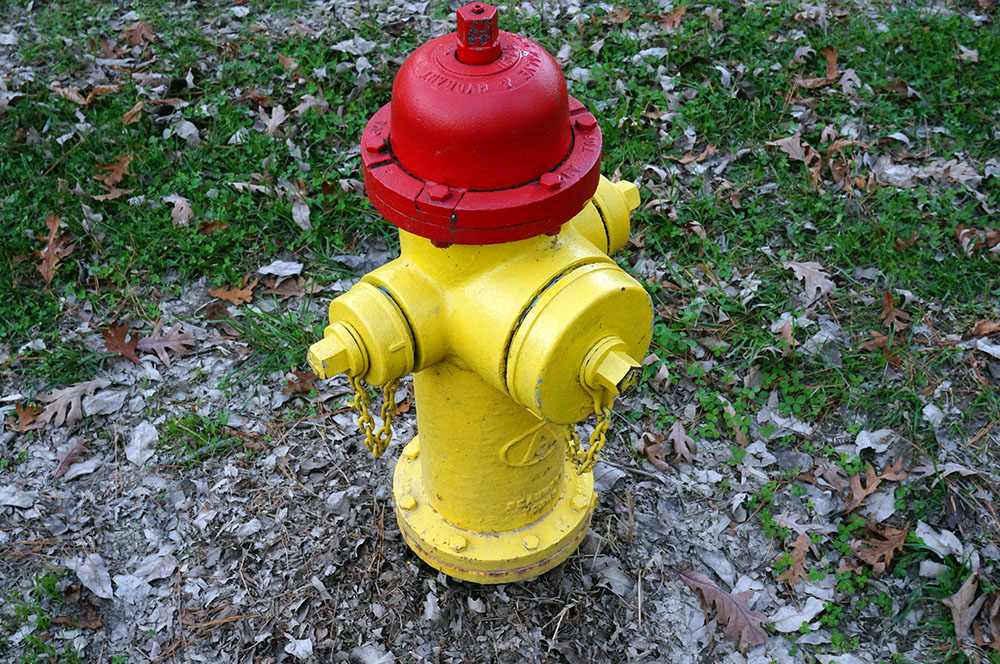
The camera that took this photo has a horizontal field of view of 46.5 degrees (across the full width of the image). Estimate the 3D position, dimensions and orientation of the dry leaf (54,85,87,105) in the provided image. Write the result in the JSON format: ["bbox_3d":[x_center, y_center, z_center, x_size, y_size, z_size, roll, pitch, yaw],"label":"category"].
[{"bbox_3d":[-0.890,-0.496,2.423,0.108,0.025,0.030,22,48,24],"label":"dry leaf"}]

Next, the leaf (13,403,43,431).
[{"bbox_3d":[-0.756,0.137,1.852,0.045,0.020,0.048,8,49,3],"label":"leaf"}]

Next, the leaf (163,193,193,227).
[{"bbox_3d":[-0.582,-0.224,2.120,0.039,0.025,0.094,-23,47,-21],"label":"leaf"}]

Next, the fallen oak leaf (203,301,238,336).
[{"bbox_3d":[-0.462,-0.019,1.934,0.031,0.022,0.079,-20,46,-19],"label":"fallen oak leaf"}]

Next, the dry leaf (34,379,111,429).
[{"bbox_3d":[-0.662,0.108,1.808,0.125,0.020,0.083,-29,49,-26],"label":"dry leaf"}]

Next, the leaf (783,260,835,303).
[{"bbox_3d":[0.549,-0.097,2.056,0.059,0.025,0.097,-19,52,-10],"label":"leaf"}]

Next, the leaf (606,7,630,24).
[{"bbox_3d":[0.267,-0.711,2.615,0.045,0.020,0.067,19,47,21],"label":"leaf"}]

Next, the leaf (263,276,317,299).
[{"bbox_3d":[-0.356,-0.076,1.992,0.096,0.022,0.042,-3,43,-2],"label":"leaf"}]

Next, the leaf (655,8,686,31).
[{"bbox_3d":[0.393,-0.698,2.598,0.088,0.025,0.062,-18,45,-17],"label":"leaf"}]

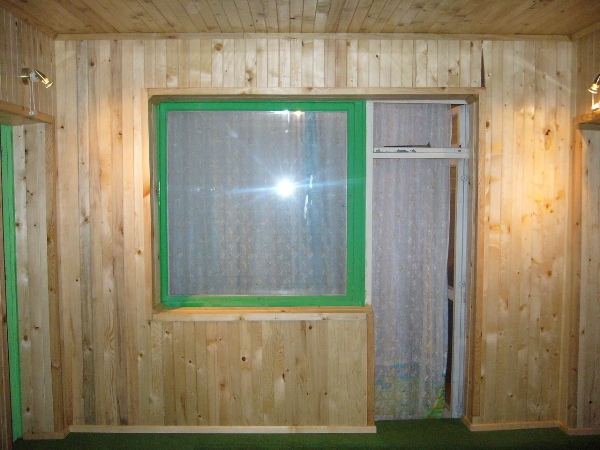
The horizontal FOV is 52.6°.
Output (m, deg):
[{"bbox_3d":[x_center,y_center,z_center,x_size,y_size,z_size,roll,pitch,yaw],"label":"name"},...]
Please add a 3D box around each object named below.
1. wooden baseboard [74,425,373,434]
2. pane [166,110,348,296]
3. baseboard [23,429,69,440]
[{"bbox_3d":[-0.501,1.337,3.978,2.003,0.045,0.022,0,3,0],"label":"wooden baseboard"},{"bbox_3d":[-0.290,-0.142,4.185,1.283,1.333,0.080,0,3,0],"label":"pane"},{"bbox_3d":[-1.621,1.339,3.907,0.279,0.045,0.100,0,3,0],"label":"baseboard"}]

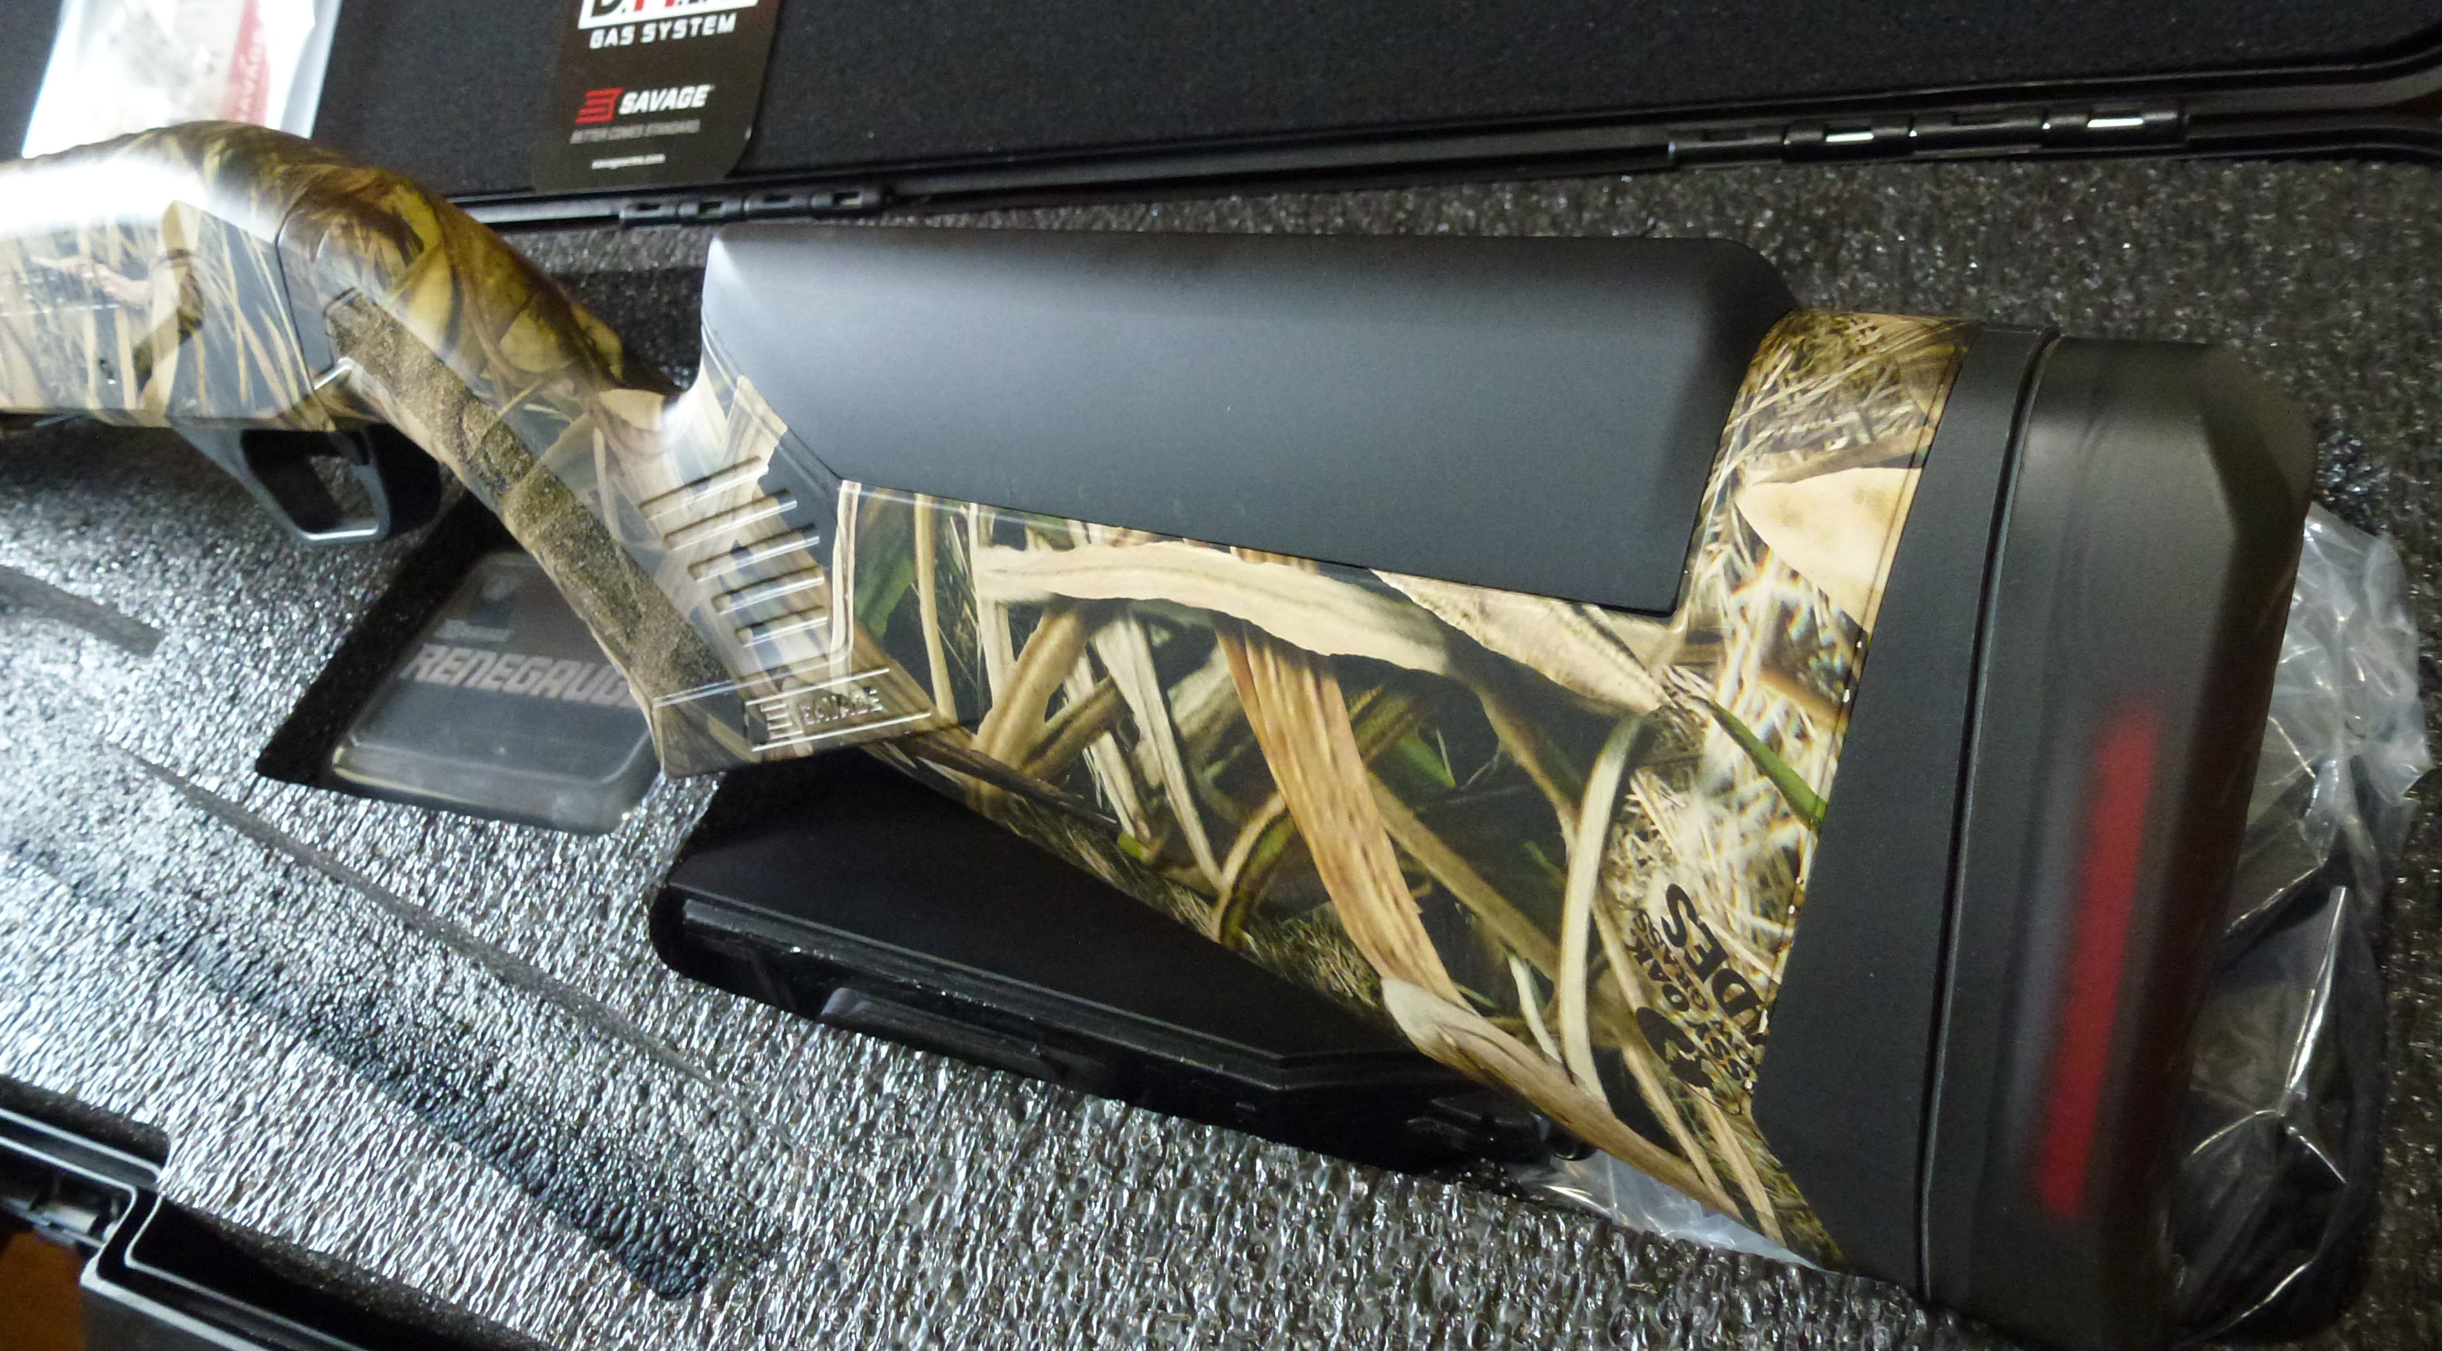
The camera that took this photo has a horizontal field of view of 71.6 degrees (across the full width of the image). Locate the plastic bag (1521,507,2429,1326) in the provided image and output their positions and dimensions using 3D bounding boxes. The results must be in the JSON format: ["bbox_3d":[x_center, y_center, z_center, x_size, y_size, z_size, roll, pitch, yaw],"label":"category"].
[{"bbox_3d":[0.110,0.021,0.252,0.105,0.050,0.125,6,53,24],"label":"plastic bag"}]

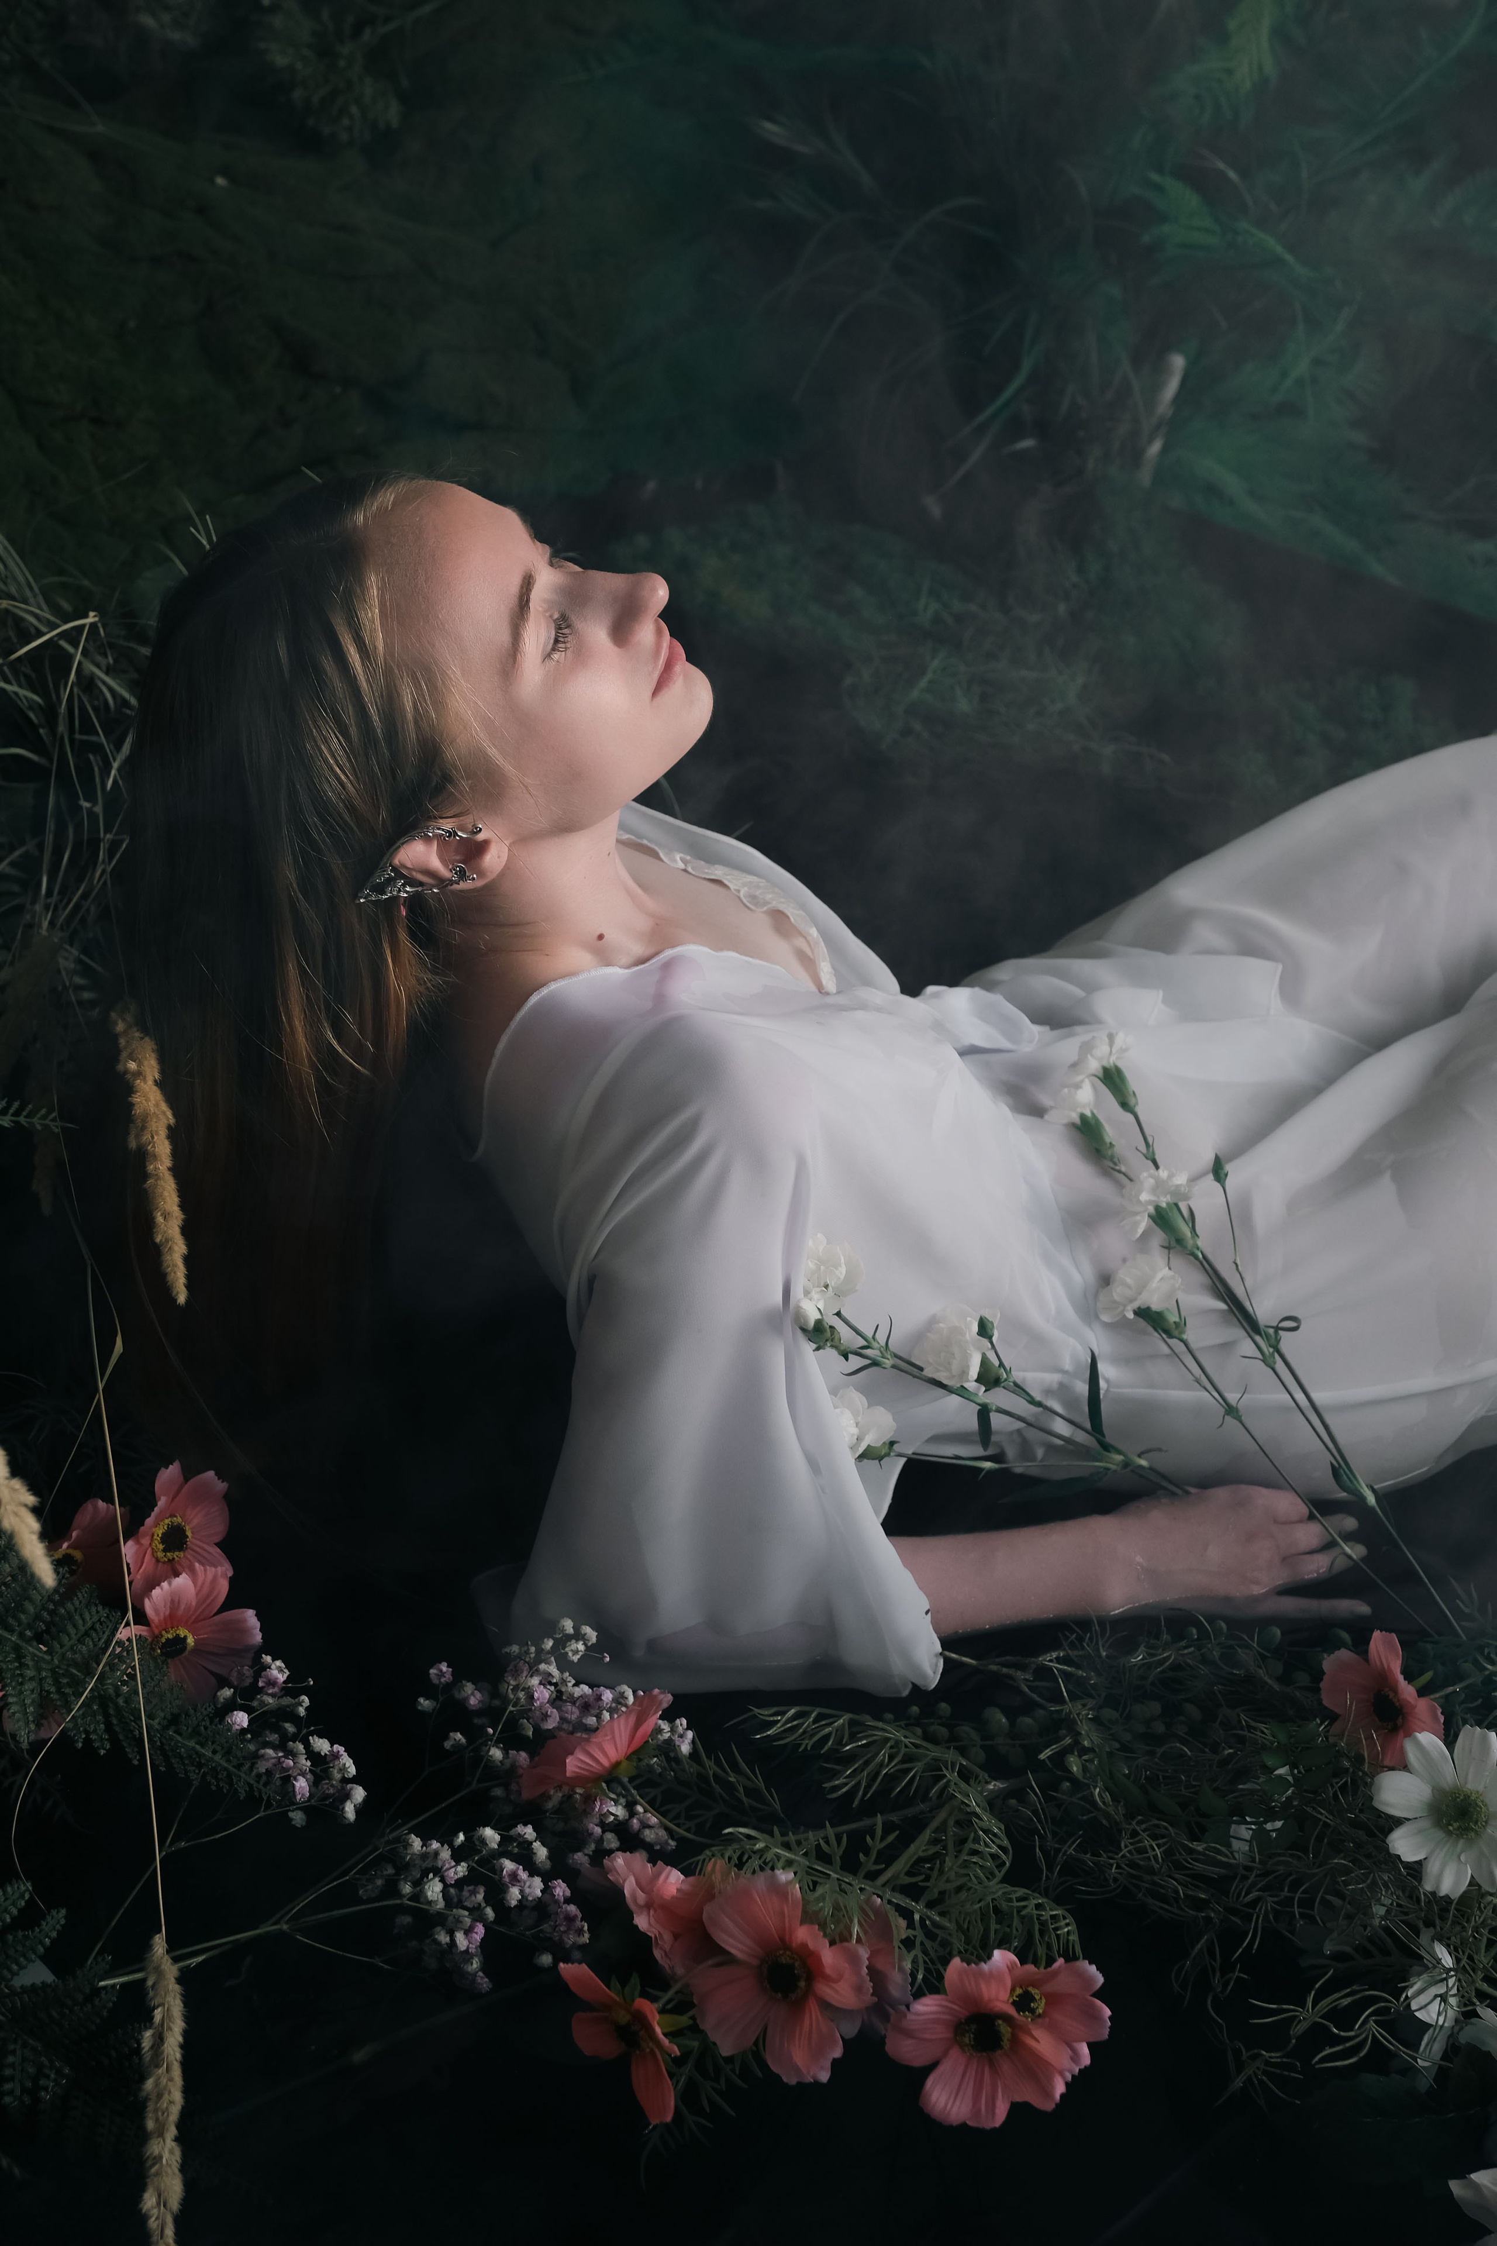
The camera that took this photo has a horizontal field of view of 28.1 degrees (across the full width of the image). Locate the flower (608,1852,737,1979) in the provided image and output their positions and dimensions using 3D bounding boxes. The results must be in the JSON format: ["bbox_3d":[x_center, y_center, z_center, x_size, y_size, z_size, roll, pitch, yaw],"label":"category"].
[{"bbox_3d":[-0.030,0.338,1.280,0.034,0.068,0.068,-10,41,-13],"label":"flower"}]

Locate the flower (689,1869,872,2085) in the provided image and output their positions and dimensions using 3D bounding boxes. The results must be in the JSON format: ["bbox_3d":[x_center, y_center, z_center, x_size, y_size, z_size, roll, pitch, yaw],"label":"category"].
[{"bbox_3d":[0.014,0.353,1.240,0.078,0.030,0.086,6,78,7],"label":"flower"}]

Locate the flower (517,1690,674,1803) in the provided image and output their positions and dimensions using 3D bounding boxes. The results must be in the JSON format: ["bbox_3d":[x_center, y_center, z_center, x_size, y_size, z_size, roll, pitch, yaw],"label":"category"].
[{"bbox_3d":[-0.064,0.279,1.330,0.074,0.074,0.026,-25,73,-27],"label":"flower"}]

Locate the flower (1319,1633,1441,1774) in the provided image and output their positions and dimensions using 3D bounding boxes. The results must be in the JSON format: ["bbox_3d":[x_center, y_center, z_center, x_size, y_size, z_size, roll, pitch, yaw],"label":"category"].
[{"bbox_3d":[0.318,0.287,1.480,0.030,0.072,0.068,0,31,-45],"label":"flower"}]

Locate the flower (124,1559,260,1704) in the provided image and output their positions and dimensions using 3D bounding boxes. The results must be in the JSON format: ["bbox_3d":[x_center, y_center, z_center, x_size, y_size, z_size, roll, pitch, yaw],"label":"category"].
[{"bbox_3d":[-0.273,0.251,1.470,0.072,0.072,0.030,-19,1,-21],"label":"flower"}]

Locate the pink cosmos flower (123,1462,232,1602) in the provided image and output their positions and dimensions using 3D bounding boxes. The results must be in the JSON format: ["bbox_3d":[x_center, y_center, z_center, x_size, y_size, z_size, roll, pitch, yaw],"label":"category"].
[{"bbox_3d":[-0.292,0.207,1.510,0.064,0.074,0.030,-36,9,-35],"label":"pink cosmos flower"}]

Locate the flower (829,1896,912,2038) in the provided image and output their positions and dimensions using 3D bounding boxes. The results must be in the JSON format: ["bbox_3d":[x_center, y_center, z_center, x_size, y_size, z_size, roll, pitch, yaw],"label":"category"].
[{"bbox_3d":[0.042,0.364,1.290,0.068,0.028,0.068,-25,89,-26],"label":"flower"}]

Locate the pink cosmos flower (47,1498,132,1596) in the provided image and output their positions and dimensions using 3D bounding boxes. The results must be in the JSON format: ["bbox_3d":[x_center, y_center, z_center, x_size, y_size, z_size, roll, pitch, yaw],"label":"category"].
[{"bbox_3d":[-0.344,0.221,1.530,0.066,0.028,0.066,-21,80,-23],"label":"pink cosmos flower"}]

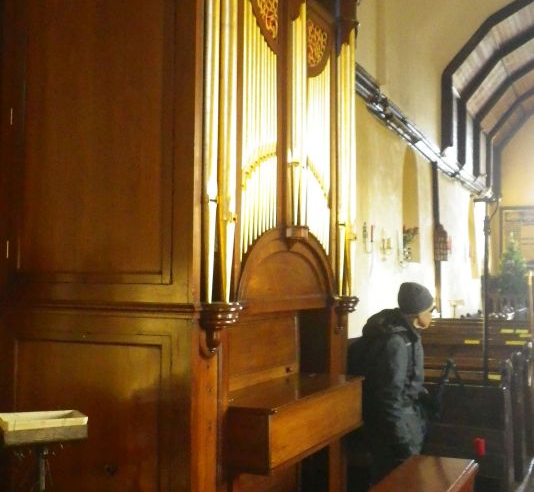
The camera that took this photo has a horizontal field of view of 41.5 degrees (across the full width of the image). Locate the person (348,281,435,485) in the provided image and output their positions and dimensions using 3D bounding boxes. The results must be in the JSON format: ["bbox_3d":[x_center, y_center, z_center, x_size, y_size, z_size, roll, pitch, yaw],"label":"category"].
[{"bbox_3d":[0.723,1.036,4.107,0.400,1.620,0.470,2,-3,-16],"label":"person"}]

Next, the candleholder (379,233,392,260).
[{"bbox_3d":[1.415,0.006,8.420,0.130,0.310,0.160,-1,-3,26],"label":"candleholder"}]

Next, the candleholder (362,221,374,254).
[{"bbox_3d":[1.125,-0.094,7.820,0.120,0.355,0.100,-1,-3,26],"label":"candleholder"}]

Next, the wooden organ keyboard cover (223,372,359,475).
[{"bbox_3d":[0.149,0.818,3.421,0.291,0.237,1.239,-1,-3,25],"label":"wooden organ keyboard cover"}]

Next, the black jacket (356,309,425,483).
[{"bbox_3d":[0.726,0.811,4.119,0.350,0.900,0.470,2,-3,-16],"label":"black jacket"}]

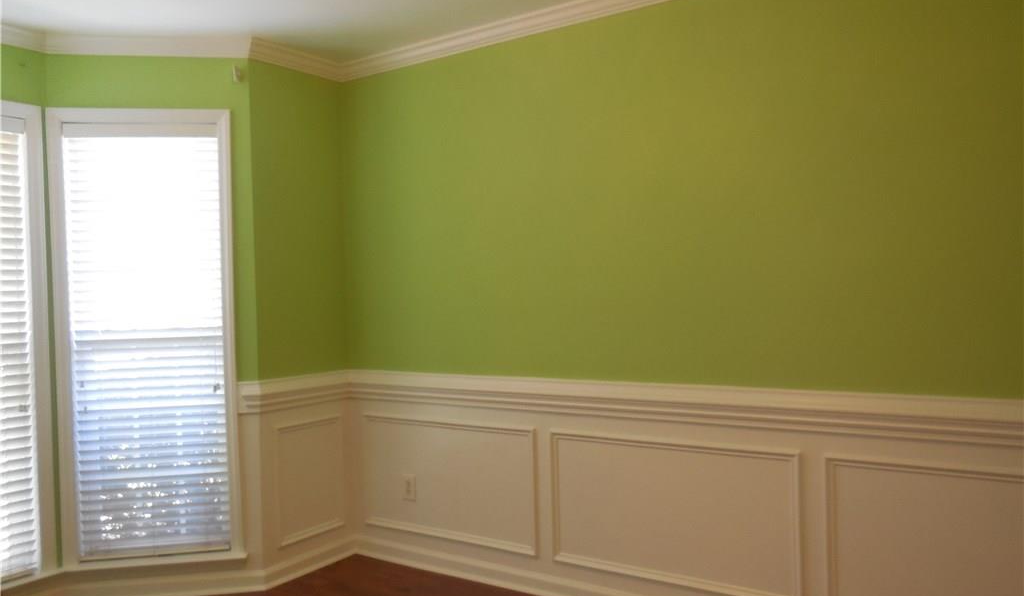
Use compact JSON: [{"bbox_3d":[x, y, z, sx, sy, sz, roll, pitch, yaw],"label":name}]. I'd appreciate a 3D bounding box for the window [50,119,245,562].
[{"bbox_3d":[-1.575,0.163,3.213,0.737,1.945,0.100,-2,0,-8],"label":"window"}]

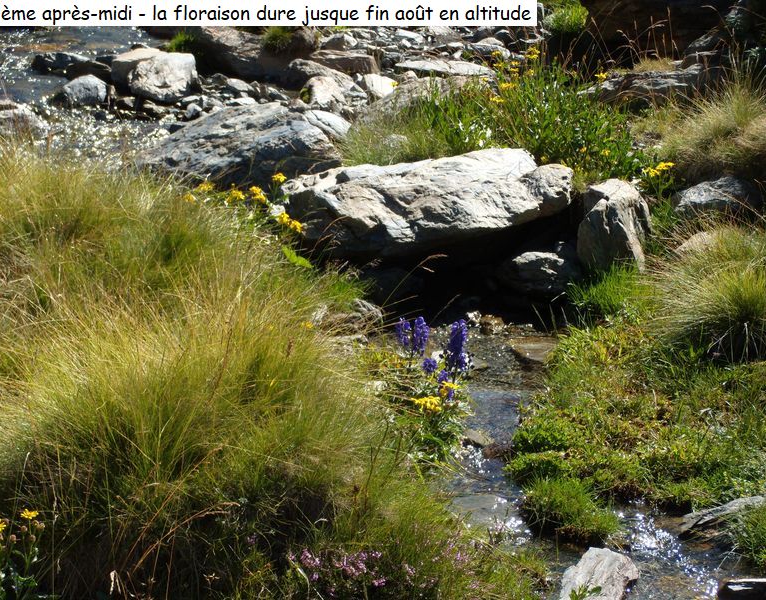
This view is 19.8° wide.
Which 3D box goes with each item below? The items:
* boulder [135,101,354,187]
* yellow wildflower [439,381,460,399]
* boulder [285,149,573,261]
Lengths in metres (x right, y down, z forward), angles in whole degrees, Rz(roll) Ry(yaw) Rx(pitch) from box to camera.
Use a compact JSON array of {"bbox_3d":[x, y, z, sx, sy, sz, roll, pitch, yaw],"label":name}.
[{"bbox_3d":[-0.461,-0.507,7.200,0.680,0.240,0.450,0,14,0],"label":"boulder"},{"bbox_3d":[0.161,0.216,5.300,0.046,0.032,0.044,0,14,0],"label":"yellow wildflower"},{"bbox_3d":[0.138,-0.283,6.500,0.820,0.280,0.480,-2,13,-10],"label":"boulder"}]

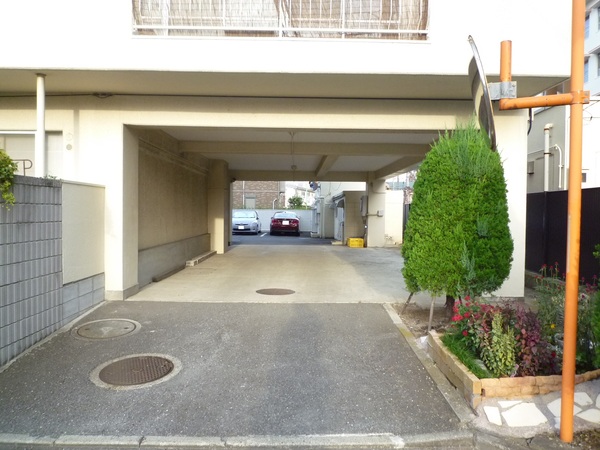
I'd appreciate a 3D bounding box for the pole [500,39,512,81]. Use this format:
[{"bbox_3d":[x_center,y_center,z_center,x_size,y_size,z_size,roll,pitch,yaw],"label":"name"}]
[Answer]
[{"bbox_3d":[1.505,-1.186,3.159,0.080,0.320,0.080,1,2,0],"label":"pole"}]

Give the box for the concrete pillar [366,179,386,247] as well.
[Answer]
[{"bbox_3d":[2.998,-0.459,16.980,0.670,2.680,0.600,1,2,0],"label":"concrete pillar"}]

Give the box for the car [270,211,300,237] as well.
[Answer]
[{"bbox_3d":[-0.895,-0.134,28.413,1.800,1.450,4.750,1,2,0],"label":"car"}]

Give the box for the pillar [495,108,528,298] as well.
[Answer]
[{"bbox_3d":[2.992,-0.281,6.641,0.660,2.860,0.600,1,2,0],"label":"pillar"}]

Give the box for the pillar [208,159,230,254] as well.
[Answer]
[{"bbox_3d":[-2.537,-0.554,13.471,0.500,2.880,0.720,1,2,0],"label":"pillar"}]

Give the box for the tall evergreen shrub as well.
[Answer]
[{"bbox_3d":[1.990,-0.166,5.488,1.360,2.280,1.360,1,2,0],"label":"tall evergreen shrub"}]

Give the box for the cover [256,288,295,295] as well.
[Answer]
[{"bbox_3d":[-0.404,1.105,7.118,0.645,0.030,0.645,1,2,0],"label":"cover"}]

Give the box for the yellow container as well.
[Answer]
[{"bbox_3d":[2.147,0.691,16.738,0.510,0.330,0.380,0,2,-11],"label":"yellow container"}]

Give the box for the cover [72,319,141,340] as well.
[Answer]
[{"bbox_3d":[-2.314,1.230,5.210,0.760,0.030,0.760,1,6,0],"label":"cover"}]

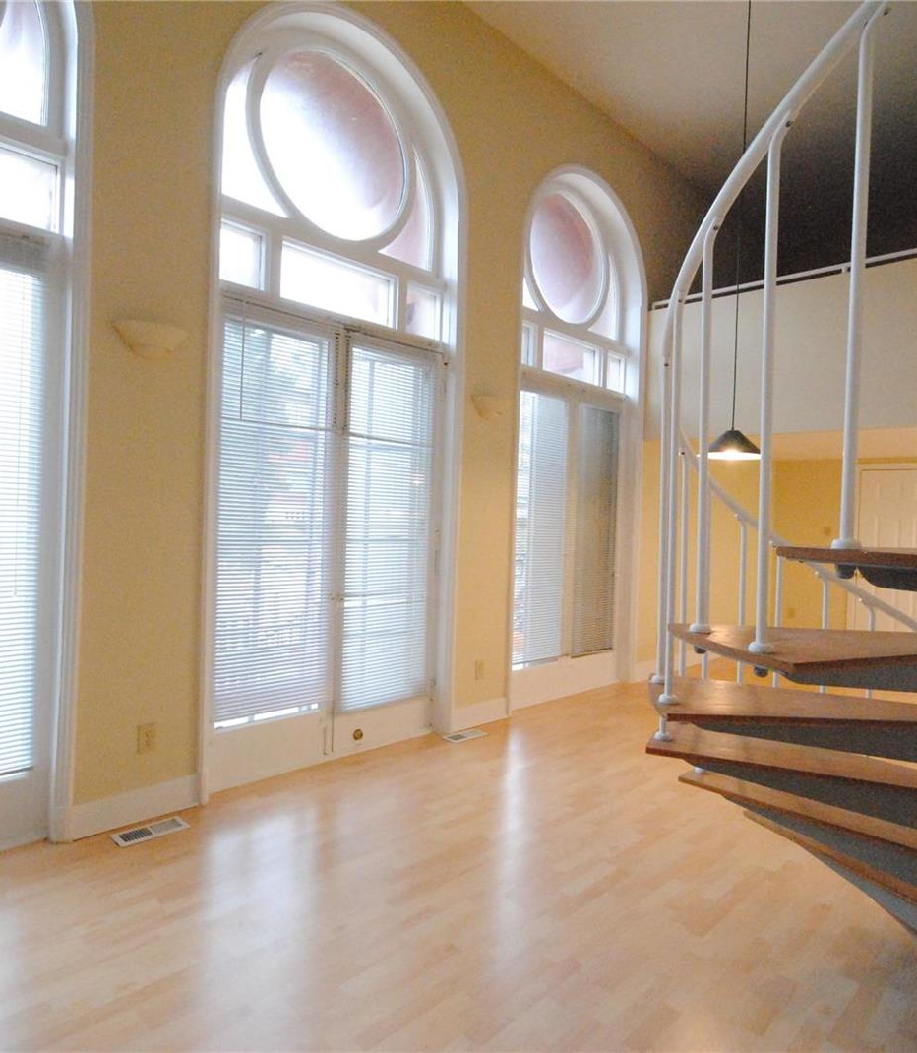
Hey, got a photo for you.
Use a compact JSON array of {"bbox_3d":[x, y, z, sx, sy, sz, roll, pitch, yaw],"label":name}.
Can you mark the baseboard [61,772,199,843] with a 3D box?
[{"bbox_3d":[-1.409,1.227,2.895,0.550,0.146,0.020,1,1,-44],"label":"baseboard"}]

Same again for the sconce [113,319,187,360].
[{"bbox_3d":[-1.301,-0.798,2.827,0.302,0.120,0.124,1,1,-44],"label":"sconce"}]

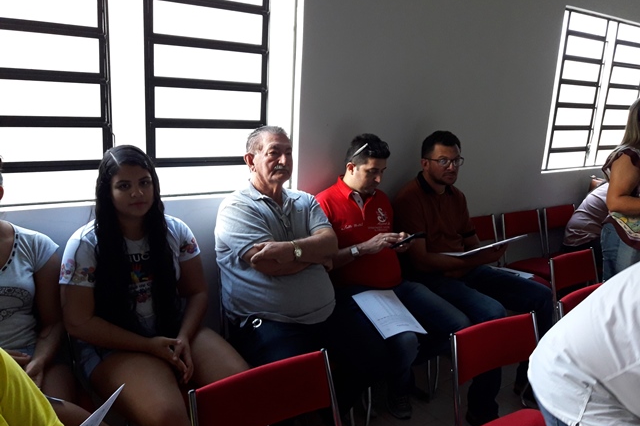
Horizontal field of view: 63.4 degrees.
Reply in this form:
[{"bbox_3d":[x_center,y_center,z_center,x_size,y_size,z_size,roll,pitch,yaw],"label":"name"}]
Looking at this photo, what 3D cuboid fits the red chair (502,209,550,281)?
[{"bbox_3d":[1.472,0.421,3.386,0.412,0.792,0.511,-6,16,-34],"label":"red chair"}]

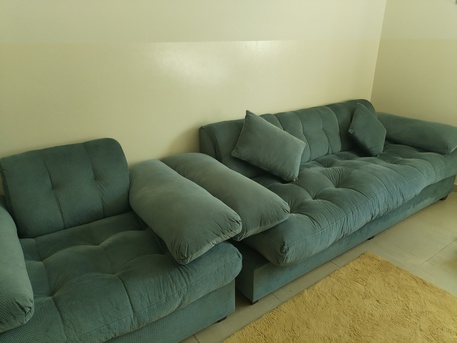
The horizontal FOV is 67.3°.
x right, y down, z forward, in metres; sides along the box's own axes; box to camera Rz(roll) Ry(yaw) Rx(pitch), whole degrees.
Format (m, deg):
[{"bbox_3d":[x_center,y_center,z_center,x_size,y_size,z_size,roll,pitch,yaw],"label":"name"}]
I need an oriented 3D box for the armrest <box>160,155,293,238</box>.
[{"bbox_3d":[-0.043,0.111,2.160,0.394,0.211,0.854,-15,28,-34],"label":"armrest"}]

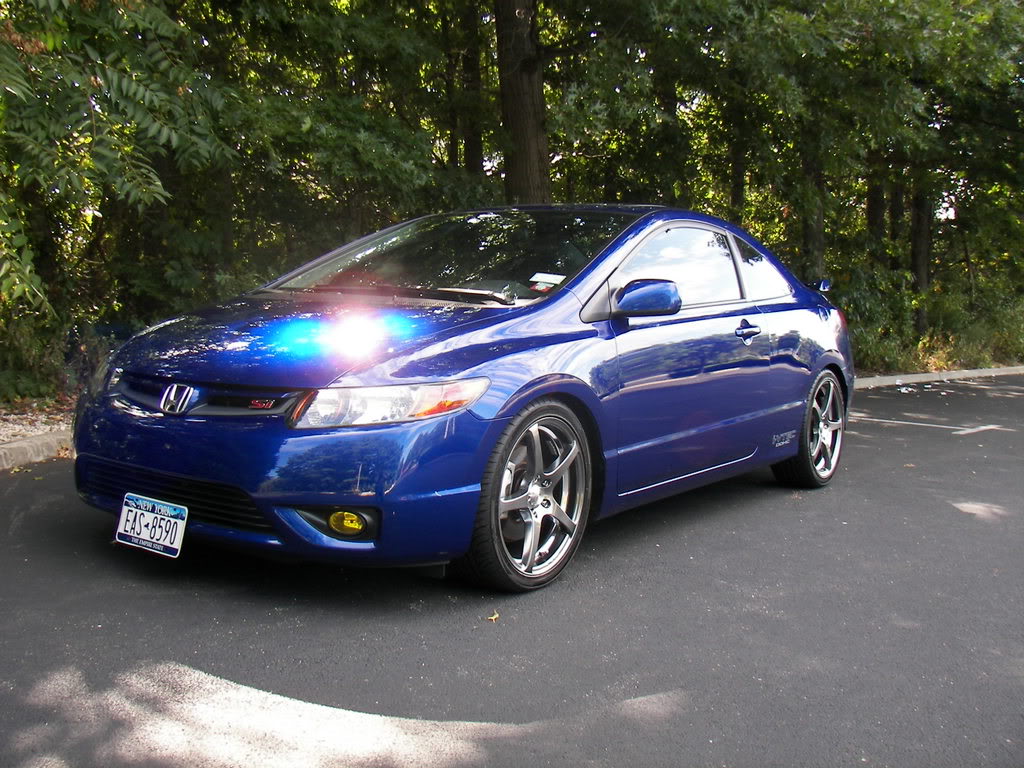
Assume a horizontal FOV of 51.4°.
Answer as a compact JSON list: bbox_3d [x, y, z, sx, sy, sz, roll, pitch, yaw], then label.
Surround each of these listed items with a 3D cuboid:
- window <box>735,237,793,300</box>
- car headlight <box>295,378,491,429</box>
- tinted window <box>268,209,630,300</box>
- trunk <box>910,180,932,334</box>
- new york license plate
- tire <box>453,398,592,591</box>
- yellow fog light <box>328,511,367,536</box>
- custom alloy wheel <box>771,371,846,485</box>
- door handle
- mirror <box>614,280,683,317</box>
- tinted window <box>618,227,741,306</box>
[{"bbox_3d":[1.216,-0.559,5.215,0.070,0.350,0.700,-26,-12,29],"label":"window"},{"bbox_3d":[-0.364,0.057,3.131,0.400,0.165,0.490,5,6,34],"label":"car headlight"},{"bbox_3d":[-0.187,-0.586,4.377,1.360,0.120,0.980,5,28,34],"label":"tinted window"},{"bbox_3d":[6.729,-2.112,17.500,0.330,2.800,0.330,-1,5,0],"label":"trunk"},{"bbox_3d":[-1.094,0.428,3.232,0.305,0.155,0.012,5,-6,34],"label":"new york license plate"},{"bbox_3d":[0.022,0.347,3.514,0.220,0.635,0.635,5,6,34],"label":"tire"},{"bbox_3d":[-0.463,0.396,3.049,0.115,0.078,0.050,5,6,34],"label":"yellow fog light"},{"bbox_3d":[1.566,0.223,5.665,0.220,0.635,0.635,5,6,34],"label":"custom alloy wheel"},{"bbox_3d":[1.034,-0.228,4.710,0.050,0.105,0.230,5,6,34],"label":"door handle"},{"bbox_3d":[0.481,-0.305,3.767,0.240,0.140,0.150,5,6,34],"label":"mirror"},{"bbox_3d":[0.702,-0.493,4.455,0.070,0.390,1.300,-27,-12,33],"label":"tinted window"}]

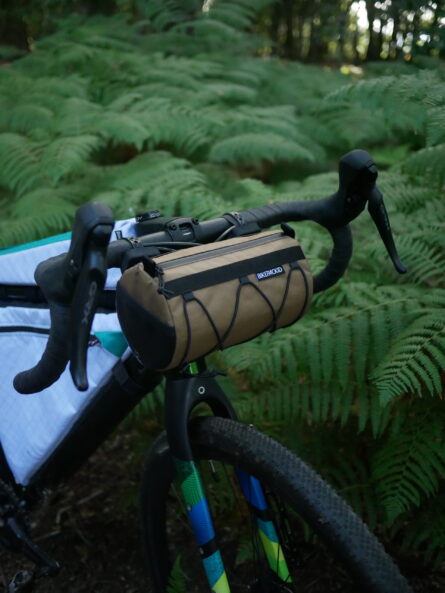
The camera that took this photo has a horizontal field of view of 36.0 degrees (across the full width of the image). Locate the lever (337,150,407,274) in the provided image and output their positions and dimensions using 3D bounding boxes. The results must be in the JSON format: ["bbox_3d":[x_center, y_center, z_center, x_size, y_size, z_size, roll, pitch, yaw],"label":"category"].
[{"bbox_3d":[0.203,-0.115,0.939,0.062,0.178,0.092,-32,34,-27],"label":"lever"}]

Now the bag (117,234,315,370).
[{"bbox_3d":[-0.009,-0.001,0.891,0.222,0.135,0.135,-18,27,-34],"label":"bag"}]

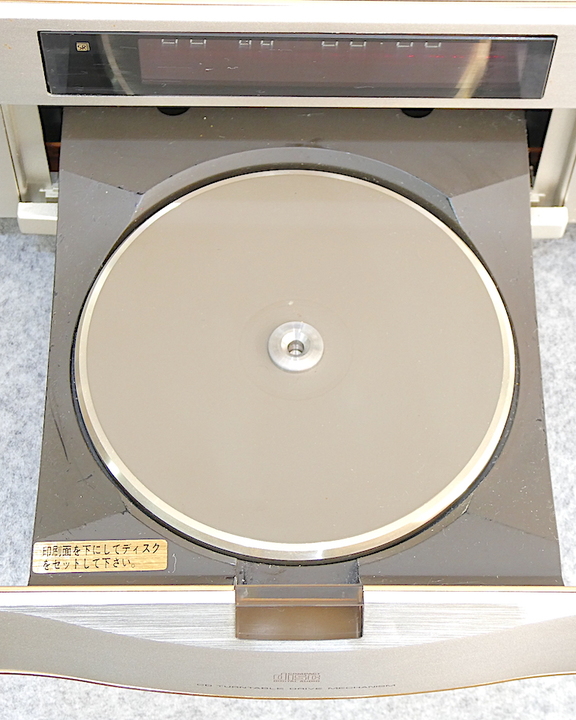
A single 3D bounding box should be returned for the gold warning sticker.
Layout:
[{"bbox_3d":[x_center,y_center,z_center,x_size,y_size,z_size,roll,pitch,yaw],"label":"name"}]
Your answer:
[{"bbox_3d":[-0.047,0.049,0.424,0.034,0.001,0.008,0,62,-1],"label":"gold warning sticker"}]

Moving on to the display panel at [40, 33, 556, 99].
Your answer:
[{"bbox_3d":[0.003,-0.083,0.469,0.140,0.028,0.005,0,62,-1],"label":"display panel"}]

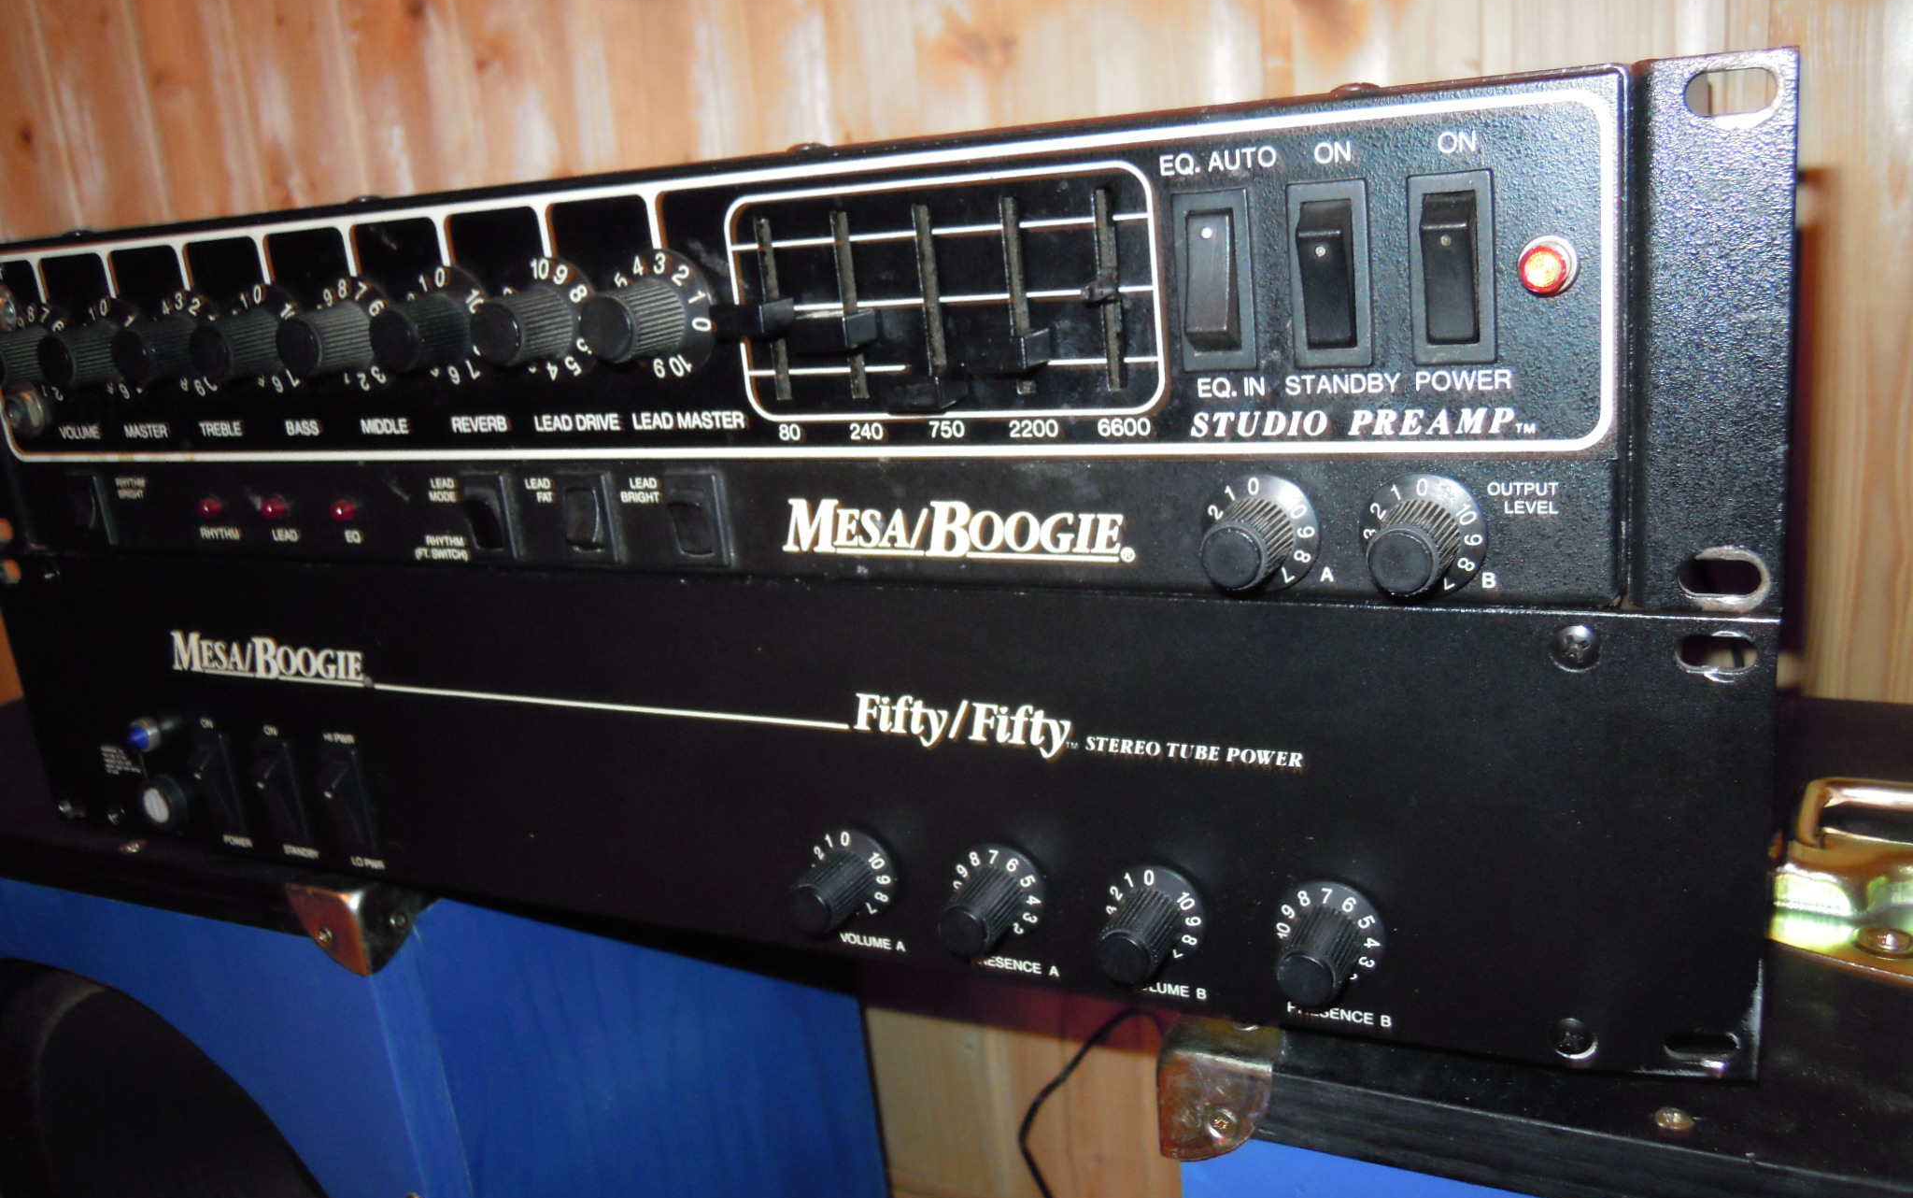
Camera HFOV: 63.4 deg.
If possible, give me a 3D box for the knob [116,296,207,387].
[{"bbox_3d":[-0.201,-0.063,0.394,0.028,0.028,0.019,2,18,27],"label":"knob"}]

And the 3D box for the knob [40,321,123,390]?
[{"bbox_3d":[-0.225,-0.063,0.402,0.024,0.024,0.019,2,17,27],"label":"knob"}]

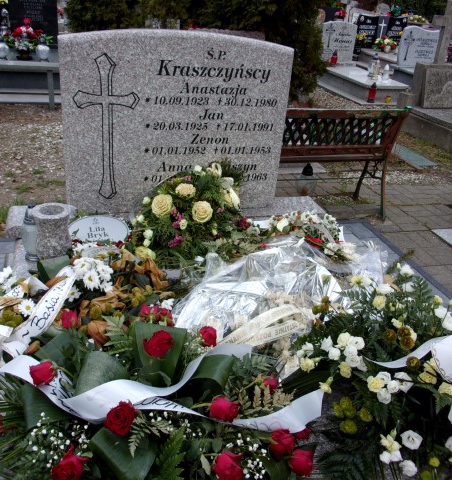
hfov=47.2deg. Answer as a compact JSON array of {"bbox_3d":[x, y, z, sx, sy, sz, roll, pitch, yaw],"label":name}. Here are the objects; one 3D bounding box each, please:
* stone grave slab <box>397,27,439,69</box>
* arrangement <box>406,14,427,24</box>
[{"bbox_3d":[3.421,-3.430,9.200,0.720,0.720,0.120,-4,28,-17],"label":"stone grave slab"},{"bbox_3d":[4.870,-5.622,13.200,0.440,0.240,0.320,-4,28,-17],"label":"arrangement"}]

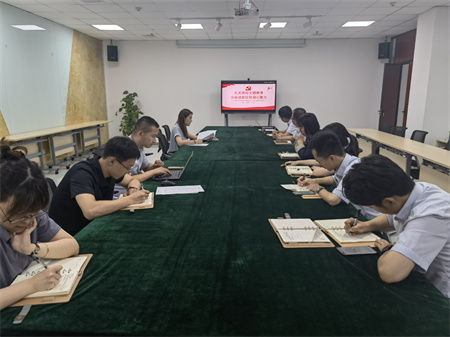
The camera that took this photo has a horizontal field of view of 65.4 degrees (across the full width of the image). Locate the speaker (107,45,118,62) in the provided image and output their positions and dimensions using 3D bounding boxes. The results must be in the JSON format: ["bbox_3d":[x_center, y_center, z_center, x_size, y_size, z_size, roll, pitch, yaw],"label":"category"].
[{"bbox_3d":[-2.982,-3.062,9.366,0.250,0.390,0.220,-7,14,-28],"label":"speaker"}]

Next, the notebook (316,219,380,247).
[{"bbox_3d":[0.600,0.295,1.675,0.222,0.025,0.340,-1,12,-5],"label":"notebook"}]

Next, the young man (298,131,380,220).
[{"bbox_3d":[0.891,0.333,2.393,0.750,1.160,0.550,2,12,9],"label":"young man"}]

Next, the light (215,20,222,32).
[{"bbox_3d":[-0.123,-2.775,6.832,0.110,0.220,0.150,-11,16,-41],"label":"light"}]

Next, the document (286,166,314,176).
[{"bbox_3d":[0.657,0.008,3.075,0.215,0.020,0.365,0,12,-1],"label":"document"}]

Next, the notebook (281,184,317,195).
[{"bbox_3d":[0.514,0.136,2.487,0.220,0.015,0.210,0,12,0],"label":"notebook"}]

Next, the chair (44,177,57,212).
[{"bbox_3d":[-0.861,0.490,2.300,0.600,0.940,0.600,0,12,3],"label":"chair"}]

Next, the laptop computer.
[{"bbox_3d":[-0.415,-0.045,2.884,0.320,0.200,0.360,0,12,-1],"label":"laptop computer"}]

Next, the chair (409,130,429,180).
[{"bbox_3d":[2.664,-0.106,5.254,0.560,0.880,0.560,1,12,4],"label":"chair"}]

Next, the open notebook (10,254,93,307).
[{"bbox_3d":[-0.628,0.380,1.259,0.222,0.026,0.350,-1,12,-7],"label":"open notebook"}]

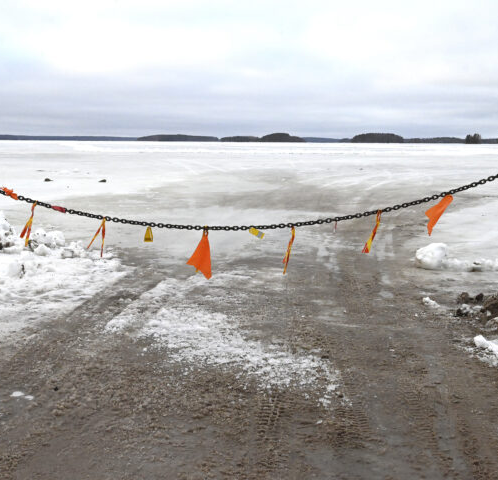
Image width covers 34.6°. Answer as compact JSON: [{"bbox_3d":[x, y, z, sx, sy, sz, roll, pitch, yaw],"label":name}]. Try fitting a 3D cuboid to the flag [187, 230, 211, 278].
[{"bbox_3d":[-0.482,0.131,7.790,0.235,0.502,0.060,1,7,6],"label":"flag"}]

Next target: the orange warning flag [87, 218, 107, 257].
[{"bbox_3d":[-1.492,-0.025,7.876,0.190,0.377,0.060,1,7,6],"label":"orange warning flag"}]

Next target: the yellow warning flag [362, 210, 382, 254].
[{"bbox_3d":[1.163,-0.071,7.592,0.090,0.429,0.060,17,8,4],"label":"yellow warning flag"}]

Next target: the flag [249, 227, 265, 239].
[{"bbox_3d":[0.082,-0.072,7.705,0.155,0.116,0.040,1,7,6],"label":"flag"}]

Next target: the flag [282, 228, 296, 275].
[{"bbox_3d":[0.380,0.101,7.696,0.090,0.471,0.060,9,8,5],"label":"flag"}]

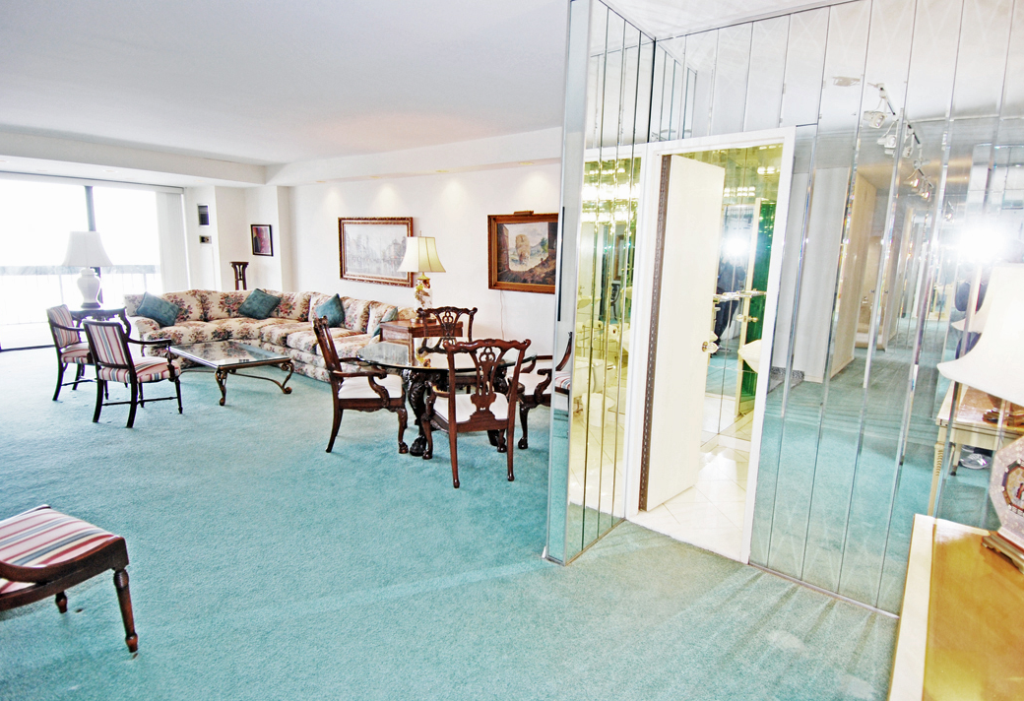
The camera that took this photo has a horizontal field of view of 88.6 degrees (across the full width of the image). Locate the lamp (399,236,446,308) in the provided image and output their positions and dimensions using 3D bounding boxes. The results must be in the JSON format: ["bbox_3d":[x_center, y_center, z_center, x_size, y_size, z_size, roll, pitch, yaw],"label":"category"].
[{"bbox_3d":[-1.002,-0.806,5.885,0.440,0.980,0.440,11,14,38],"label":"lamp"}]

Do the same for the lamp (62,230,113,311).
[{"bbox_3d":[-4.969,-0.943,6.140,0.580,0.870,0.580,11,14,38],"label":"lamp"}]

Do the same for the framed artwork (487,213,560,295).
[{"bbox_3d":[0.114,-0.962,5.195,0.954,0.764,0.070,11,14,38],"label":"framed artwork"}]

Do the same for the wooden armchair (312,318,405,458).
[{"bbox_3d":[-1.142,0.243,4.077,0.677,0.990,0.620,-1,11,-11],"label":"wooden armchair"}]

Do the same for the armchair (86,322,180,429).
[{"bbox_3d":[-3.269,0.158,4.501,0.580,0.875,0.585,5,12,18],"label":"armchair"}]

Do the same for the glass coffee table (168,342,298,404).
[{"bbox_3d":[-3.005,0.211,5.557,1.360,0.380,0.660,11,14,38],"label":"glass coffee table"}]

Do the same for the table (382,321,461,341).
[{"bbox_3d":[-1.031,0.017,6.024,0.510,0.690,0.730,11,14,38],"label":"table"}]

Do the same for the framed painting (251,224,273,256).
[{"bbox_3d":[-3.796,-1.665,7.956,0.570,0.452,0.030,11,14,38],"label":"framed painting"}]

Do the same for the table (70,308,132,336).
[{"bbox_3d":[-4.968,-0.159,6.274,0.620,0.720,0.560,11,14,38],"label":"table"}]

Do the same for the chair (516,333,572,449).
[{"bbox_3d":[0.345,0.233,4.340,0.660,0.990,0.630,0,11,-7],"label":"chair"}]

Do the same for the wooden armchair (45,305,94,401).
[{"bbox_3d":[-4.196,0.006,5.145,0.602,0.875,0.580,-1,11,-13],"label":"wooden armchair"}]

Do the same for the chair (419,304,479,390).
[{"bbox_3d":[-0.499,0.137,4.708,0.630,0.990,0.660,-3,12,-20],"label":"chair"}]

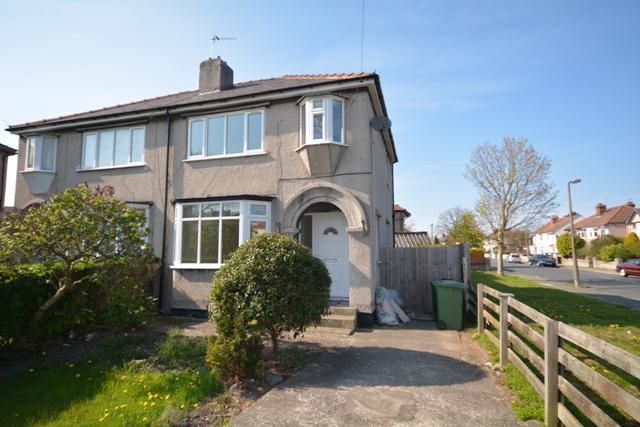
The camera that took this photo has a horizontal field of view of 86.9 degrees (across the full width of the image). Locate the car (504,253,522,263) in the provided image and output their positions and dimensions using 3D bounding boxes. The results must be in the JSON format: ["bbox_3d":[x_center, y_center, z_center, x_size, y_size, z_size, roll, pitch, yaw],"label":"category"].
[{"bbox_3d":[30.818,7.103,53.800,1.720,1.480,4.000,-2,-6,16],"label":"car"}]

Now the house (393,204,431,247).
[{"bbox_3d":[5.400,1.744,36.000,8.000,7.800,9.000,-2,-6,19],"label":"house"}]

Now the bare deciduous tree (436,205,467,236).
[{"bbox_3d":[17.454,2.868,44.000,5.000,7.630,5.000,-2,-6,18],"label":"bare deciduous tree"}]

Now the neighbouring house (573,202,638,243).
[{"bbox_3d":[49.405,2.779,55.540,7.800,9.200,11.900,-2,-6,16],"label":"neighbouring house"}]

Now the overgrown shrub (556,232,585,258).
[{"bbox_3d":[32.851,4.288,44.300,2.900,3.500,2.900,-2,-6,16],"label":"overgrown shrub"}]

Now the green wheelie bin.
[{"bbox_3d":[3.060,2.150,7.950,0.730,1.070,0.580,-2,-6,18],"label":"green wheelie bin"}]

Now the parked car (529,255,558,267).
[{"bbox_3d":[26.347,5.613,40.000,1.730,1.440,4.200,-2,-6,16],"label":"parked car"}]

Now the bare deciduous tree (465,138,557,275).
[{"bbox_3d":[14.039,-0.626,25.025,6.100,10.300,6.100,-2,-6,18],"label":"bare deciduous tree"}]

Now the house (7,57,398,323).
[{"bbox_3d":[-3.585,-1.489,13.693,12.800,9.300,8.500,-2,-6,16],"label":"house"}]

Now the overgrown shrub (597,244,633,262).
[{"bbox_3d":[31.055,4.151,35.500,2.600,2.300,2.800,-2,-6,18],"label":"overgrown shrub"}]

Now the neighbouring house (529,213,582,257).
[{"bbox_3d":[49.000,4.870,68.000,7.200,8.200,13.000,-2,-6,18],"label":"neighbouring house"}]

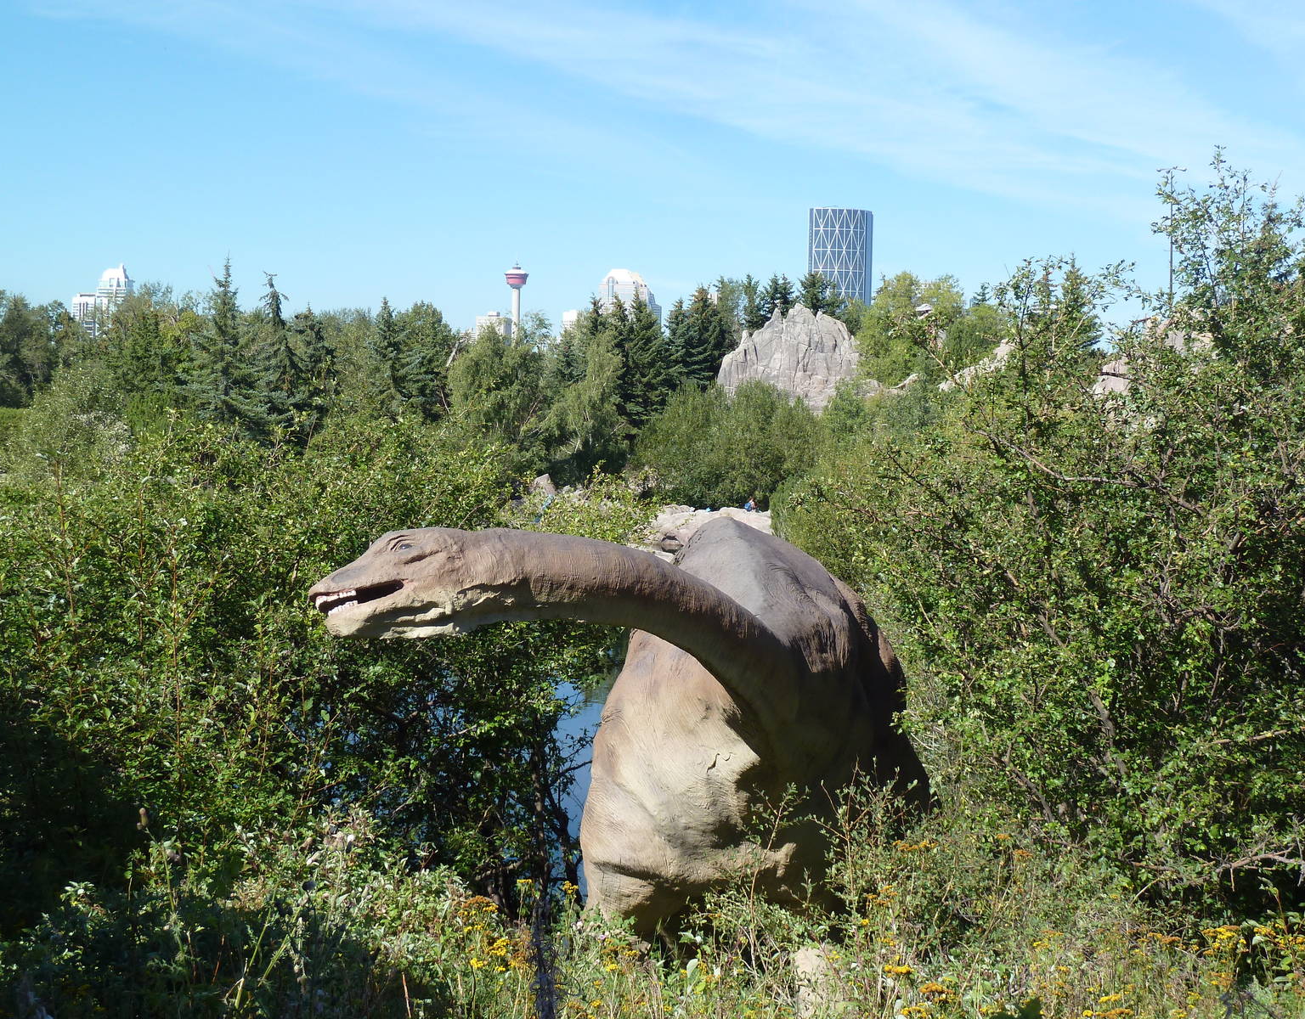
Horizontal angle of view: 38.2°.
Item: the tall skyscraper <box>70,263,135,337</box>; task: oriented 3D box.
[{"bbox_3d":[-491.271,-158.700,1682.911,52.000,121.000,38.000,1,3,-7],"label":"tall skyscraper"}]

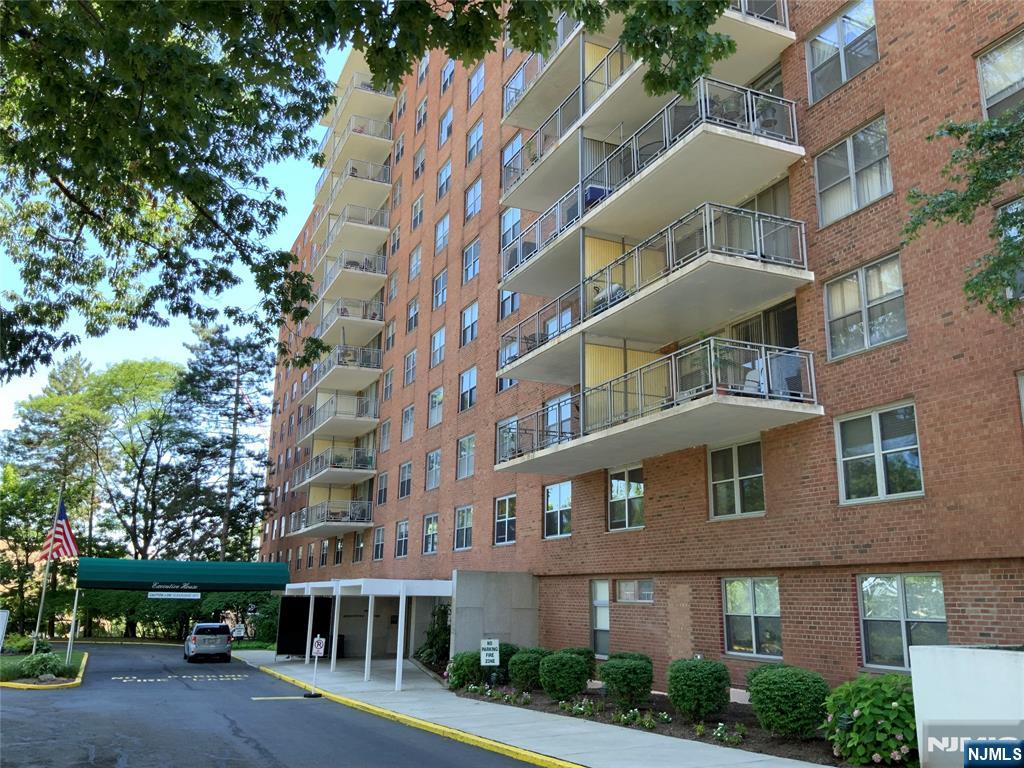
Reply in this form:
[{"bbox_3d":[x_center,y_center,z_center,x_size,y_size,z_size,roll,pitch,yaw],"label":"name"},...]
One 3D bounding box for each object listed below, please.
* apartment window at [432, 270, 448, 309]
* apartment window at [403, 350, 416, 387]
[{"bbox_3d":[-3.119,-4.096,37.681,0.140,1.500,1.720,7,-15,-24],"label":"apartment window"},{"bbox_3d":[-4.743,-0.720,40.213,0.130,1.502,1.657,7,-15,-23],"label":"apartment window"}]

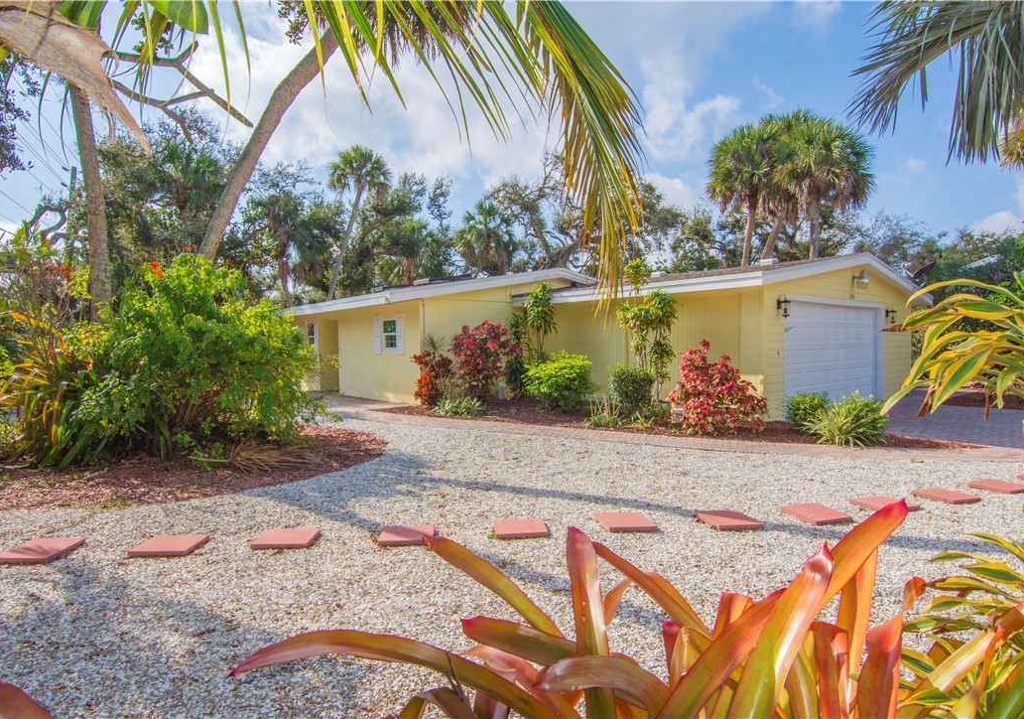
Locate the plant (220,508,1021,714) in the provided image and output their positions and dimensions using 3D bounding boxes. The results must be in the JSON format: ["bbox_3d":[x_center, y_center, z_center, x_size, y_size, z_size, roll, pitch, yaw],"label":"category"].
[{"bbox_3d":[0.234,0.873,1.377,1.650,1.070,1.200,0,2,0],"label":"plant"}]

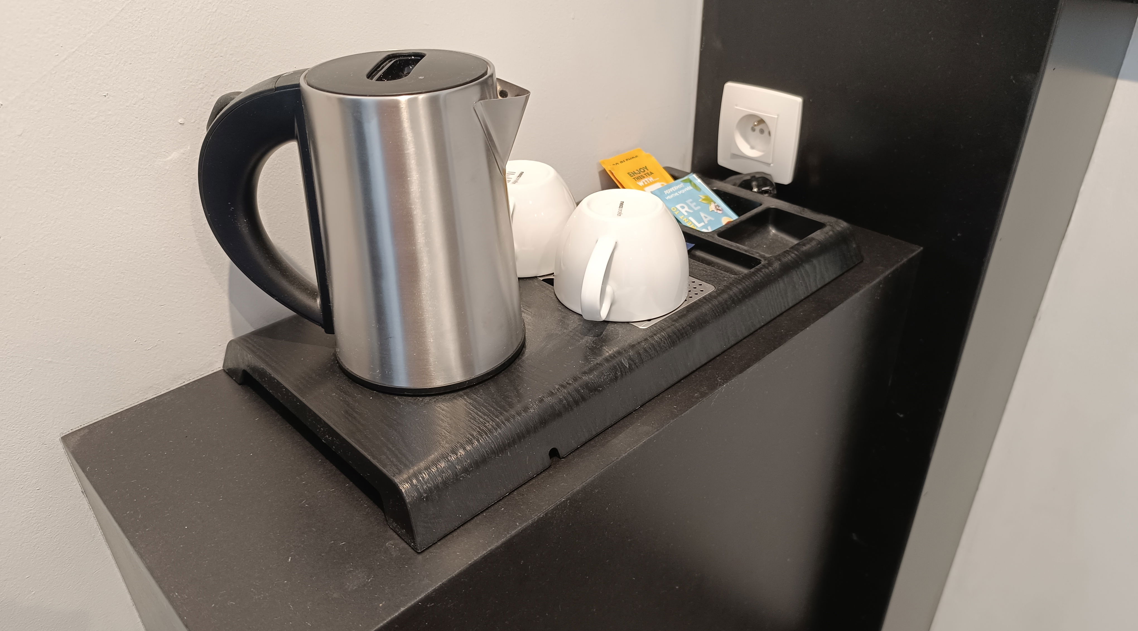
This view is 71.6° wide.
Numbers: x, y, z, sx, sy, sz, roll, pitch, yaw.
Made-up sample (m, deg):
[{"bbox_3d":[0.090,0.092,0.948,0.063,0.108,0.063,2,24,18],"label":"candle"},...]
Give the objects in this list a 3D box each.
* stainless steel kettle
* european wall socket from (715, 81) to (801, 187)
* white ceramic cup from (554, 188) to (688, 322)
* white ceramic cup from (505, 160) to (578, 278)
[{"bbox_3d":[-0.108,-0.055,0.450,0.178,0.166,0.117,-3,31,-3],"label":"stainless steel kettle"},{"bbox_3d":[0.173,-0.167,0.726,0.011,0.082,0.081,-27,39,-37],"label":"european wall socket"},{"bbox_3d":[0.032,-0.041,0.524,0.093,0.063,0.114,10,32,18],"label":"white ceramic cup"},{"bbox_3d":[-0.040,-0.071,0.576,0.093,0.063,0.114,3,31,7],"label":"white ceramic cup"}]

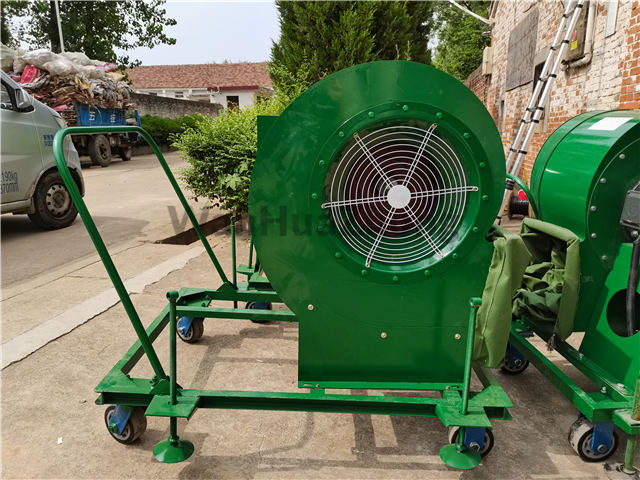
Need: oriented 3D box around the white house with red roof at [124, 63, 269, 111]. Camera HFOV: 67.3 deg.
[{"bbox_3d":[-7.083,-8.737,30.000,12.500,4.500,6.800,8,15,23],"label":"white house with red roof"}]

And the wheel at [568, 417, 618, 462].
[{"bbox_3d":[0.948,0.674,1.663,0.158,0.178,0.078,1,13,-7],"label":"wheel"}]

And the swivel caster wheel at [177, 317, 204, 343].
[{"bbox_3d":[-0.652,0.426,2.422,0.158,0.178,0.078,13,17,38],"label":"swivel caster wheel"}]

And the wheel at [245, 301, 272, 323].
[{"bbox_3d":[-0.338,0.372,2.700,0.158,0.178,0.078,5,14,13],"label":"wheel"}]

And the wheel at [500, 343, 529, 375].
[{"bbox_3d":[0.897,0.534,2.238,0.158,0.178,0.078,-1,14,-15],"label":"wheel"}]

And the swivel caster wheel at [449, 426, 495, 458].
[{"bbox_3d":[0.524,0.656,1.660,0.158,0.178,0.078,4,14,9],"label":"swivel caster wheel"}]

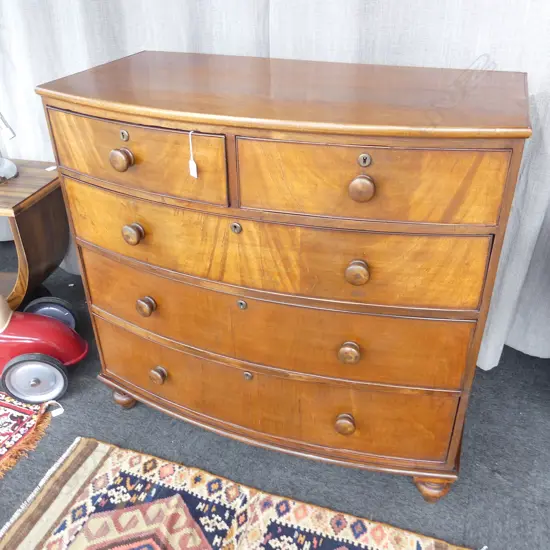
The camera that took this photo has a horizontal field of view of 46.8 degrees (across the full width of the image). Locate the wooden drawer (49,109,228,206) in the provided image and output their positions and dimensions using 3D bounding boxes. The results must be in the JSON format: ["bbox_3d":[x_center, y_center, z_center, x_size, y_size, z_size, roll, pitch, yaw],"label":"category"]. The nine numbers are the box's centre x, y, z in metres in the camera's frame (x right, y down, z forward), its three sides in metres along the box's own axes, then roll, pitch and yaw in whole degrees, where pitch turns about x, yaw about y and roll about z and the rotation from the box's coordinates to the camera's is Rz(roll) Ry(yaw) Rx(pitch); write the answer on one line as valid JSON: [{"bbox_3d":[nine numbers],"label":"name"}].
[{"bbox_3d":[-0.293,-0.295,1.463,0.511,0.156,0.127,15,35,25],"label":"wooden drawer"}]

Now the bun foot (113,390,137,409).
[{"bbox_3d":[-0.450,0.369,1.917,0.078,0.067,0.078,10,33,19],"label":"bun foot"}]

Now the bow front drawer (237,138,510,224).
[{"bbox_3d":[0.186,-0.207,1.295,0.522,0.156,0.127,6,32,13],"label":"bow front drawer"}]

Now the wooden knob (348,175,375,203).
[{"bbox_3d":[0.168,-0.169,1.225,0.051,0.051,0.039,5,32,11],"label":"wooden knob"}]

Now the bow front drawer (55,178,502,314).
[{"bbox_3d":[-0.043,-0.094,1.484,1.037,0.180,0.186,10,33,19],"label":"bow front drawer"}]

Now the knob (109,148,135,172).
[{"bbox_3d":[-0.340,-0.255,1.409,0.051,0.051,0.039,16,35,27],"label":"knob"}]

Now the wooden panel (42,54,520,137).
[{"bbox_3d":[0.014,-0.424,1.475,1.085,0.024,0.561,10,33,19],"label":"wooden panel"}]

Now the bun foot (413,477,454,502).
[{"bbox_3d":[0.403,0.540,1.601,0.090,0.073,0.090,10,33,19],"label":"bun foot"}]

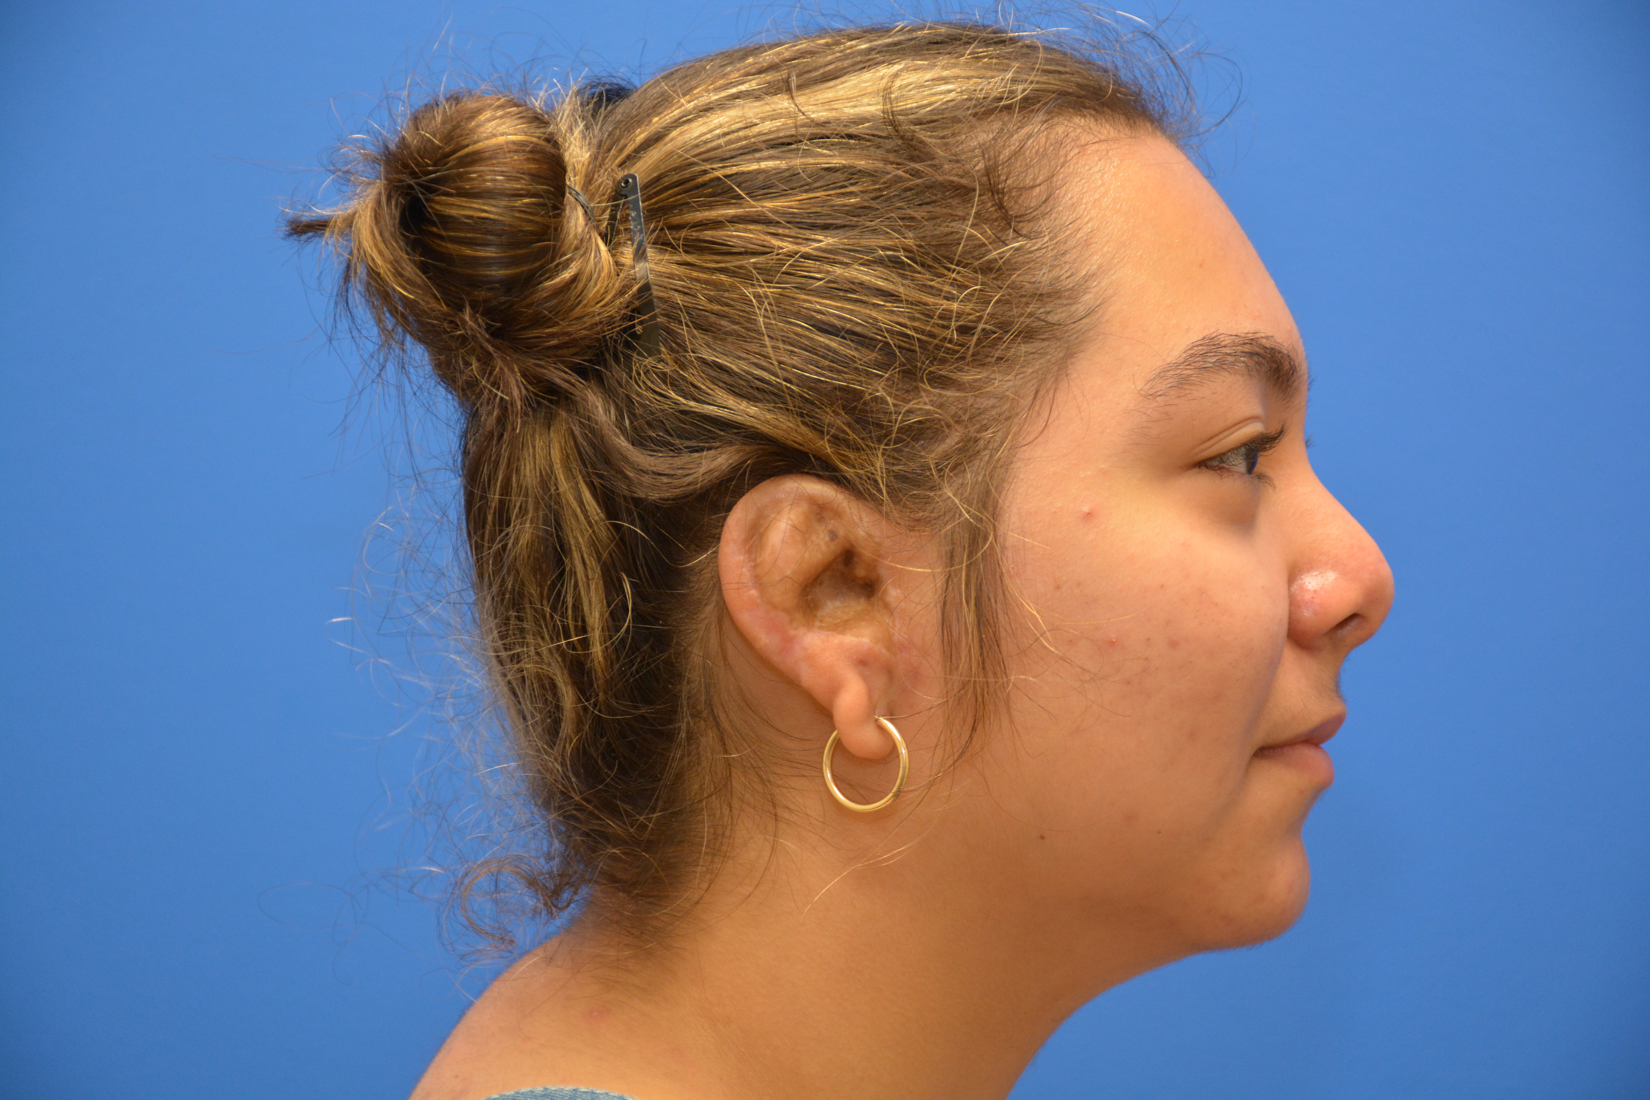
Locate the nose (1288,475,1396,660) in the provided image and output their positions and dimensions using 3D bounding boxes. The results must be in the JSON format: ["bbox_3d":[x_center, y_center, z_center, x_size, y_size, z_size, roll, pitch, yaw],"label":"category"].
[{"bbox_3d":[0.116,0.004,1.243,0.025,0.042,0.036,0,0,7],"label":"nose"}]

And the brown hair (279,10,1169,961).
[{"bbox_3d":[-0.021,-0.016,1.260,0.203,0.211,0.168,0,0,7],"label":"brown hair"}]

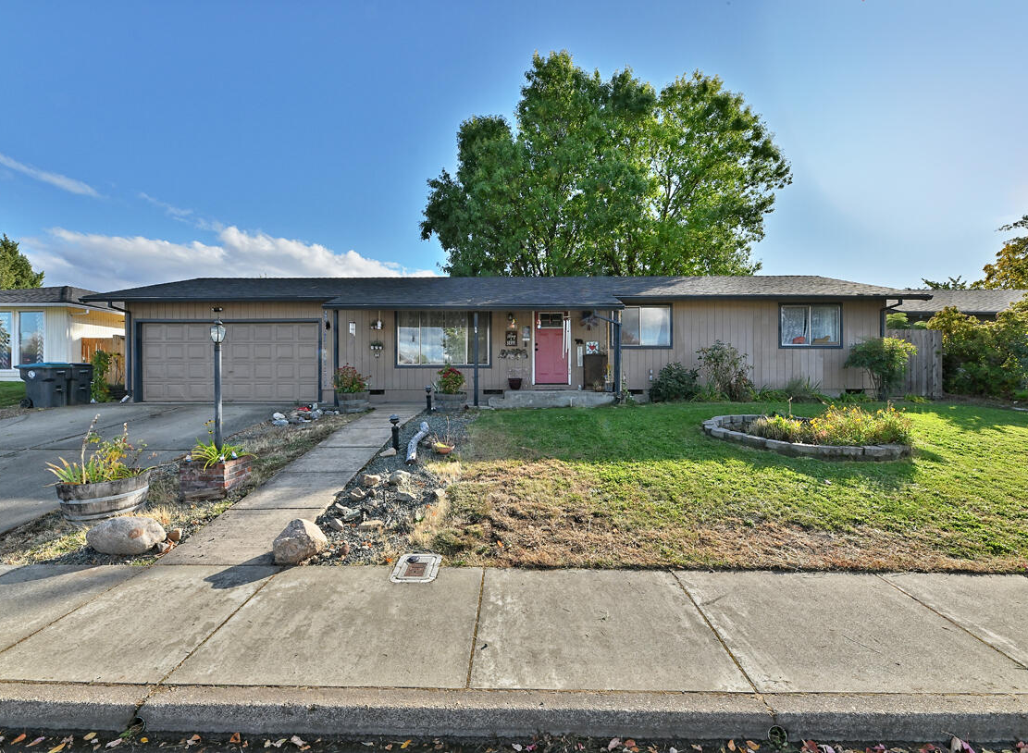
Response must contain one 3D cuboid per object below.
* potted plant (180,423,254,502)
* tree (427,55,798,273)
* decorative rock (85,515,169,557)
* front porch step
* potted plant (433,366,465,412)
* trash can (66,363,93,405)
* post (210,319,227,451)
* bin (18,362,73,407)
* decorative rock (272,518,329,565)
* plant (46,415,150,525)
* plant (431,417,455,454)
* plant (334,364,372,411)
[{"bbox_3d":[-3.290,0.920,4.930,0.540,0.815,0.520,0,0,1],"label":"potted plant"},{"bbox_3d":[4.900,-8.400,23.500,19.300,17.900,17.000,0,0,0],"label":"tree"},{"bbox_3d":[-3.470,1.420,3.950,0.550,0.320,0.420,0,0,-30],"label":"decorative rock"},{"bbox_3d":[0.895,0.570,11.050,2.950,0.375,1.350,0,0,1],"label":"front porch step"},{"bbox_3d":[-1.320,0.220,9.200,0.690,0.940,0.680,0,0,0],"label":"potted plant"},{"bbox_3d":[-11.730,0.190,11.550,0.780,1.120,0.650,0,0,-9],"label":"trash can"},{"bbox_3d":[-3.305,0.142,4.920,0.150,1.580,0.150,0,0,1],"label":"post"},{"bbox_3d":[-11.650,0.210,10.920,0.860,1.090,0.670,0,0,-7],"label":"bin"},{"bbox_3d":[-1.870,1.420,3.860,0.450,0.330,0.390,0,0,-24],"label":"decorative rock"},{"bbox_3d":[-4.060,0.900,4.340,0.770,1.040,0.730,0,0,0],"label":"plant"},{"bbox_3d":[-1.080,0.890,6.680,0.350,0.550,0.340,0,0,0],"label":"plant"},{"bbox_3d":[-3.480,0.243,9.500,0.700,1.045,0.690,0,0,1],"label":"plant"}]

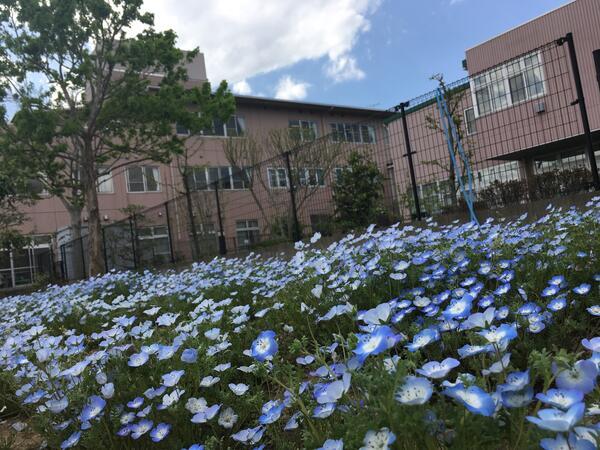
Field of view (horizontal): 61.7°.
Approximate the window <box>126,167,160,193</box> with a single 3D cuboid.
[{"bbox_3d":[-9.155,-2.652,29.500,2.020,1.530,0.150,-5,-4,-37],"label":"window"}]

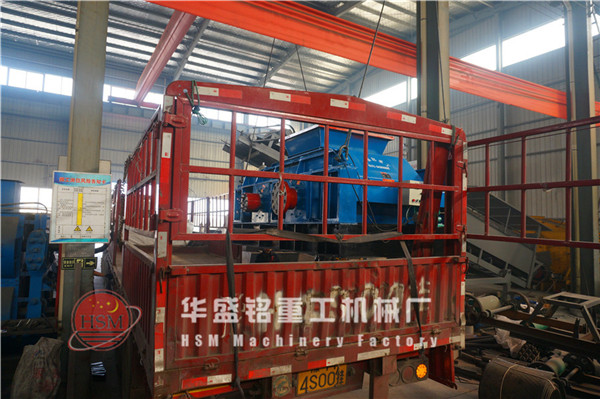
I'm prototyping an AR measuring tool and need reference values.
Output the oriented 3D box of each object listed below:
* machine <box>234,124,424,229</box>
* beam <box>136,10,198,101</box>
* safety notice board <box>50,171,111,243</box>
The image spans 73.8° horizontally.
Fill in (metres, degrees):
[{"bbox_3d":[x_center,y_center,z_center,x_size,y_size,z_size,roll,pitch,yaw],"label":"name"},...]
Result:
[{"bbox_3d":[0.165,-0.195,4.880,1.328,1.085,2.817,3,-4,-28],"label":"machine"},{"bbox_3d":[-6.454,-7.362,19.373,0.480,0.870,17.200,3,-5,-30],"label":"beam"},{"bbox_3d":[-2.545,0.097,4.653,0.605,0.825,0.025,3,-4,-27],"label":"safety notice board"}]

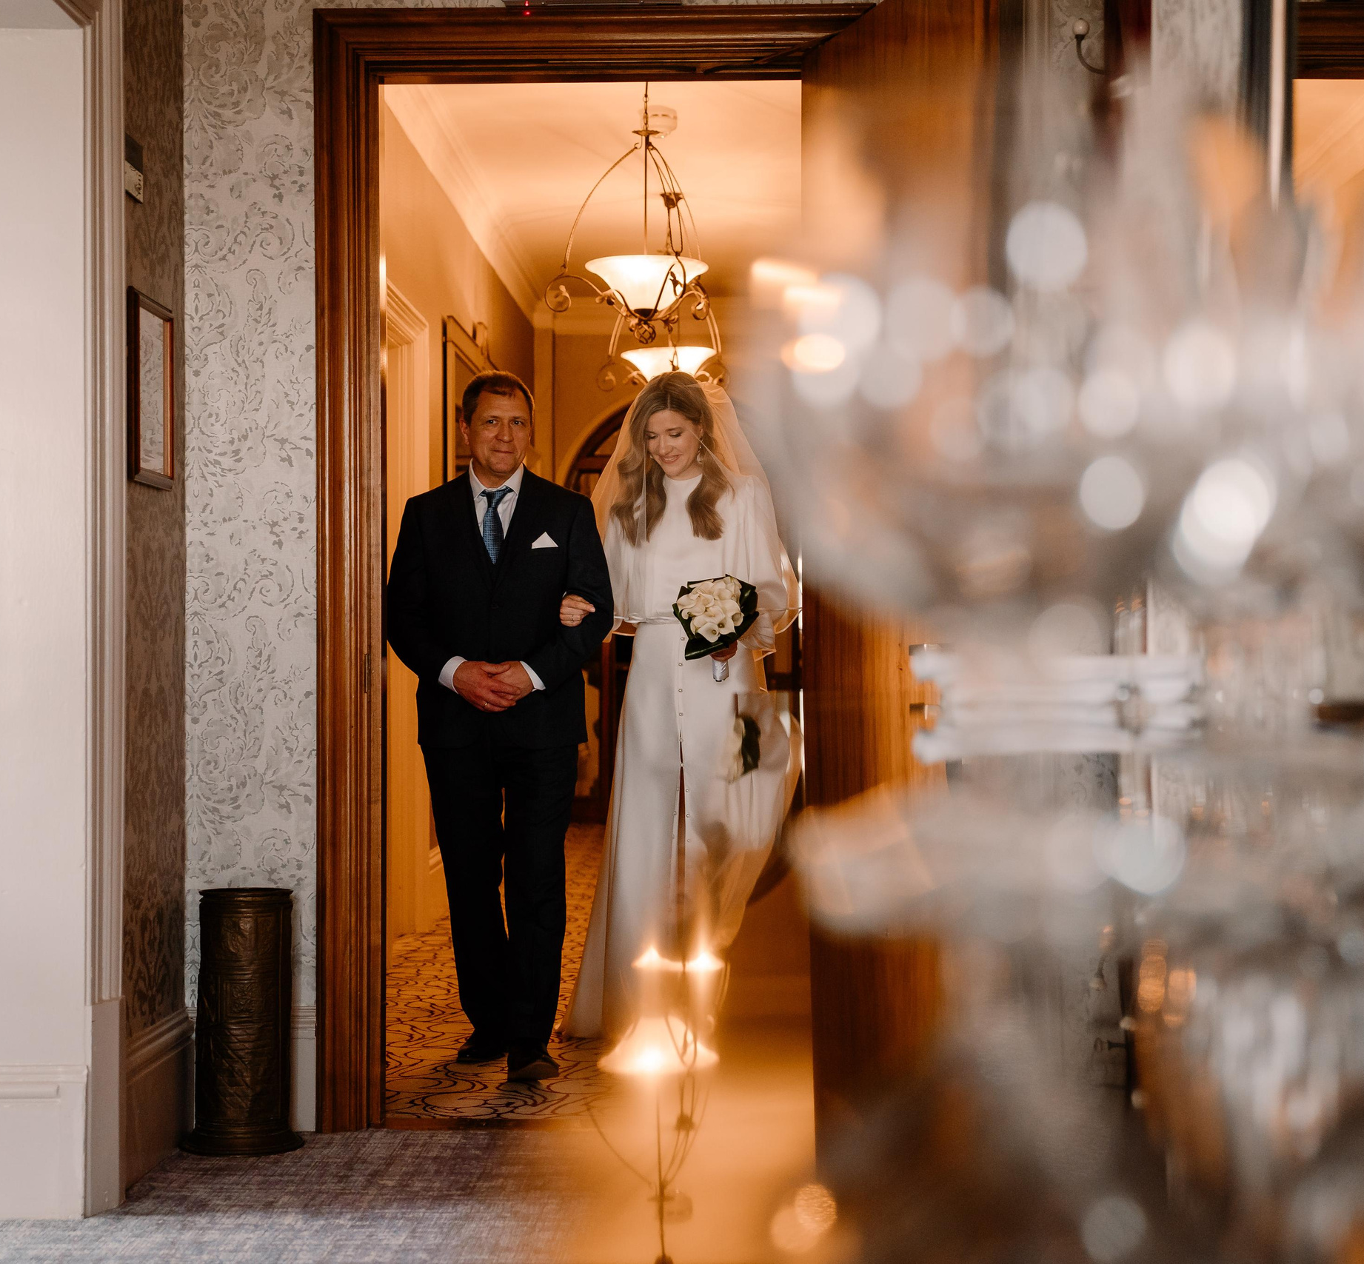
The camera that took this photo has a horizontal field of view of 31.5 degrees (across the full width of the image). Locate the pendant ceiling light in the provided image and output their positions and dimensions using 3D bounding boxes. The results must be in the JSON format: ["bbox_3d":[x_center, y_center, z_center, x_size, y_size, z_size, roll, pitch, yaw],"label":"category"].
[{"bbox_3d":[-0.160,-1.335,7.600,0.520,0.870,0.530,0,0,0],"label":"pendant ceiling light"}]

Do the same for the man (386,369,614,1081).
[{"bbox_3d":[-0.455,0.226,6.100,0.575,1.760,0.460,0,0,-2],"label":"man"}]

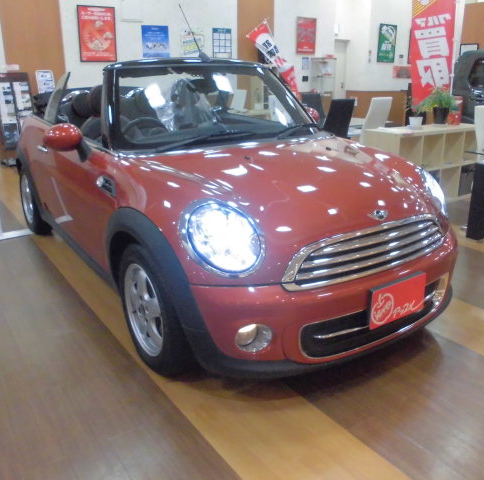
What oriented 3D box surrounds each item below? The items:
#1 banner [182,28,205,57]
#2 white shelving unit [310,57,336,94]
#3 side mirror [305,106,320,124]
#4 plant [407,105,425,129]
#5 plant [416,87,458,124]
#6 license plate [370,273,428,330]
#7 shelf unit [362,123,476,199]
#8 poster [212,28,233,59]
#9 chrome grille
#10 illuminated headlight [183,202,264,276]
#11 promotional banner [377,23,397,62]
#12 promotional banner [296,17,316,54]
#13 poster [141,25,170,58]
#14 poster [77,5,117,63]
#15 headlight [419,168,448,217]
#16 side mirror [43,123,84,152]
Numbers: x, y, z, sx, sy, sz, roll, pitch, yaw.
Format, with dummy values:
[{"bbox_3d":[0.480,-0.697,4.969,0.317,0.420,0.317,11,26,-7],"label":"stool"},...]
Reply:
[{"bbox_3d":[-0.882,-3.623,8.954,0.460,0.600,0.020,-13,23,-32],"label":"banner"},{"bbox_3d":[1.757,-3.122,10.520,0.430,1.620,0.380,-13,23,-33],"label":"white shelving unit"},{"bbox_3d":[0.481,-0.866,3.390,0.215,0.150,0.150,-13,22,-31],"label":"side mirror"},{"bbox_3d":[1.746,-1.264,4.853,0.160,0.240,0.160,-13,23,-33],"label":"plant"},{"bbox_3d":[2.042,-1.405,5.020,0.410,0.385,0.390,-11,21,-27],"label":"plant"},{"bbox_3d":[0.646,0.249,1.991,0.335,0.170,0.025,-13,22,-31],"label":"license plate"},{"bbox_3d":[1.943,-0.807,5.062,1.480,0.770,0.400,-13,23,-33],"label":"shelf unit"},{"bbox_3d":[-0.367,-3.764,9.282,0.420,0.580,0.020,-13,23,-32],"label":"poster"},{"bbox_3d":[0.549,0.022,1.972,0.950,0.170,0.120,-13,22,-31],"label":"chrome grille"},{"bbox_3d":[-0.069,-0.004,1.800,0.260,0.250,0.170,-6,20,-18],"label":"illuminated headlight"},{"bbox_3d":[3.490,-4.697,11.489,0.610,0.850,0.030,-13,23,-32],"label":"promotional banner"},{"bbox_3d":[1.351,-4.310,10.101,0.540,0.735,0.030,-13,23,-33],"label":"promotional banner"},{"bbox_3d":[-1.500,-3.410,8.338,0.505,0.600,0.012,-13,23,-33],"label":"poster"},{"bbox_3d":[-2.325,-3.330,7.750,0.605,0.840,0.030,-13,23,-33],"label":"poster"},{"bbox_3d":[0.962,-0.243,2.409,0.235,0.245,0.200,-13,22,-31],"label":"headlight"},{"bbox_3d":[-0.934,-0.540,2.507,0.215,0.150,0.150,-13,22,-31],"label":"side mirror"}]

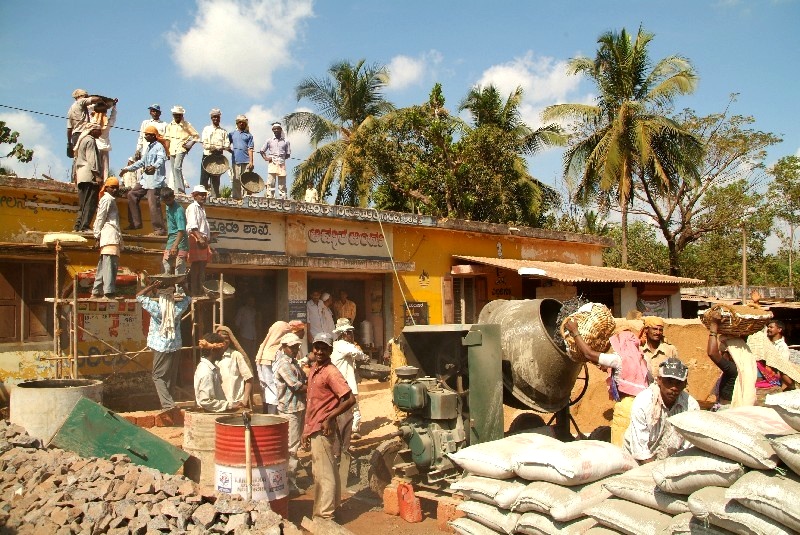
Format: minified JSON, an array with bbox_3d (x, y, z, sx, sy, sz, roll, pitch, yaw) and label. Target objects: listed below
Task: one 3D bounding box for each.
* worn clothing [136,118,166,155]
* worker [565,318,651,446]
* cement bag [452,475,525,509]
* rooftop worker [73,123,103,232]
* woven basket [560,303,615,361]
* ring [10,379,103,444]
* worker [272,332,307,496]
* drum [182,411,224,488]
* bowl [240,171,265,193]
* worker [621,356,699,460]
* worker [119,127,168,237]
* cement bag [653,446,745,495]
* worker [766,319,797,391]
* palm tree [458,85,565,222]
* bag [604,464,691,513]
[{"bbox_3d":[-4.451,-2.320,10.800,0.560,0.720,0.320,0,-5,-3],"label":"worn clothing"},{"bbox_3d":[1.806,1.270,5.155,0.640,1.660,0.500,-3,-4,38],"label":"worker"},{"bbox_3d":[0.690,1.480,3.980,0.620,0.170,0.460,4,-7,-43],"label":"cement bag"},{"bbox_3d":[-4.752,-1.371,9.105,0.380,1.680,0.430,2,-4,-43],"label":"rooftop worker"},{"bbox_3d":[1.686,0.576,5.400,0.280,0.500,0.500,7,-1,30],"label":"woven basket"},{"bbox_3d":[-4.021,1.817,7.029,0.950,0.840,0.950,0,-5,0],"label":"ring"},{"bbox_3d":[-1.086,1.453,5.907,0.350,1.620,0.460,-1,-3,12],"label":"worker"},{"bbox_3d":[-1.670,1.735,5.460,0.585,0.885,0.585,-1,-5,0],"label":"drum"},{"bbox_3d":[-2.778,-1.616,11.350,0.480,0.480,0.140,1,-30,-32],"label":"bowl"},{"bbox_3d":[1.601,1.251,3.663,0.520,1.500,0.450,-1,-5,14],"label":"worker"},{"bbox_3d":[-3.941,-1.332,9.300,0.520,1.640,0.640,-5,-7,41],"label":"worker"},{"bbox_3d":[1.549,1.049,3.127,0.440,0.160,0.640,-1,-5,15],"label":"cement bag"},{"bbox_3d":[4.393,1.411,6.856,0.360,1.630,0.500,-2,-3,18],"label":"worker"},{"bbox_3d":[6.146,-2.624,32.807,6.000,13.800,6.000,0,-5,0],"label":"palm tree"},{"bbox_3d":[1.522,1.178,3.207,0.680,0.150,0.460,1,-4,-31],"label":"bag"}]

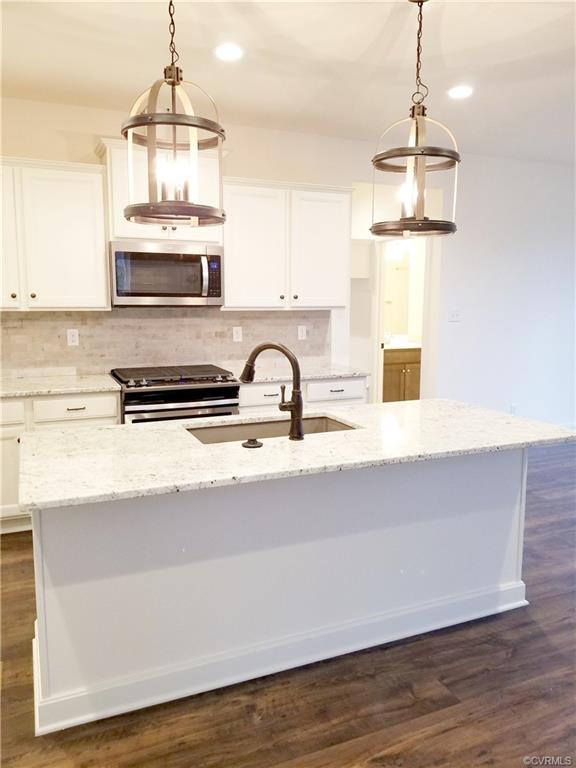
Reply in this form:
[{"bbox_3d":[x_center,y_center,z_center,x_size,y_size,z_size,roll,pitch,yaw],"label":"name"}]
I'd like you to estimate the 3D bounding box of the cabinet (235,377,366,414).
[{"bbox_3d":[0.000,0.365,4.478,1.025,0.884,0.635,-3,9,-23],"label":"cabinet"}]

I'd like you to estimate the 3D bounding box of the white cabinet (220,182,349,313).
[{"bbox_3d":[-0.054,-1.030,4.401,1.030,0.905,0.350,-3,9,-23],"label":"white cabinet"}]

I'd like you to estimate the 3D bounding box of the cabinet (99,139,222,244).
[{"bbox_3d":[-0.862,-1.268,3.972,0.825,0.622,0.420,-3,9,-23],"label":"cabinet"}]

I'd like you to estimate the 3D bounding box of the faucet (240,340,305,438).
[{"bbox_3d":[-0.071,0.025,2.268,0.265,0.380,0.090,3,9,16],"label":"faucet"}]

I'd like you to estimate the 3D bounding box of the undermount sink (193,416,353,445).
[{"bbox_3d":[-0.066,0.308,2.503,0.725,0.220,0.380,-3,9,-23],"label":"undermount sink"}]

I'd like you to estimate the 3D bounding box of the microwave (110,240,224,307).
[{"bbox_3d":[-0.868,-0.758,4.057,0.758,0.408,0.400,-3,9,-23],"label":"microwave"}]

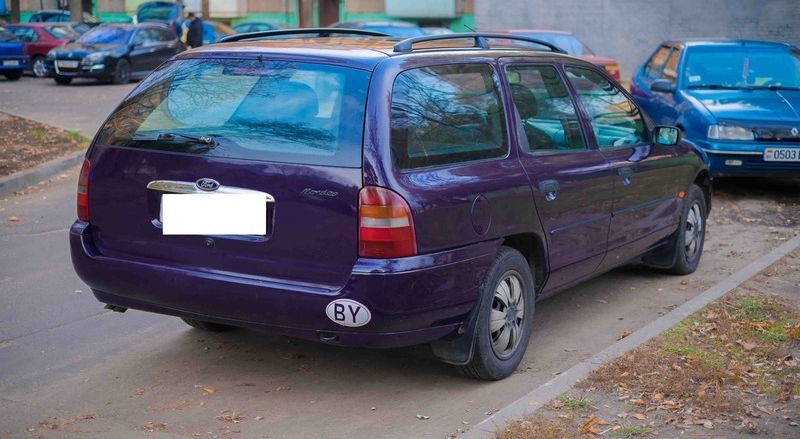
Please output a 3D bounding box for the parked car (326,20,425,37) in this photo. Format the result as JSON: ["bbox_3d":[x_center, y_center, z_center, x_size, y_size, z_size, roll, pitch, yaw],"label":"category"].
[{"bbox_3d":[-0.550,-3.397,24.600,1.740,1.480,4.300,-3,10,-20],"label":"parked car"}]

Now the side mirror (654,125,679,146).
[{"bbox_3d":[1.526,-0.478,6.697,0.180,0.120,0.110,6,11,30],"label":"side mirror"}]

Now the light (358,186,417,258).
[{"bbox_3d":[-0.033,0.005,4.275,0.180,0.265,0.170,6,10,30],"label":"light"}]

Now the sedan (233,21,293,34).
[{"bbox_3d":[-4.914,-5.902,39.500,4.300,1.460,1.720,4,10,19],"label":"sedan"}]

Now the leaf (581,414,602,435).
[{"bbox_3d":[0.706,0.754,4.329,0.082,0.050,0.085,1,9,0],"label":"leaf"}]

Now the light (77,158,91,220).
[{"bbox_3d":[-1.332,-0.140,5.031,0.180,0.265,0.170,6,10,30],"label":"light"}]

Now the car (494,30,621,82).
[{"bbox_3d":[1.700,-2.304,18.700,1.690,1.400,4.400,-3,10,-20],"label":"car"}]

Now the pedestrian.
[{"bbox_3d":[-5.645,-4.805,32.443,0.450,1.770,0.550,-1,9,-8],"label":"pedestrian"}]

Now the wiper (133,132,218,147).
[{"bbox_3d":[-0.905,-0.316,4.697,0.440,0.057,0.055,6,11,30],"label":"wiper"}]

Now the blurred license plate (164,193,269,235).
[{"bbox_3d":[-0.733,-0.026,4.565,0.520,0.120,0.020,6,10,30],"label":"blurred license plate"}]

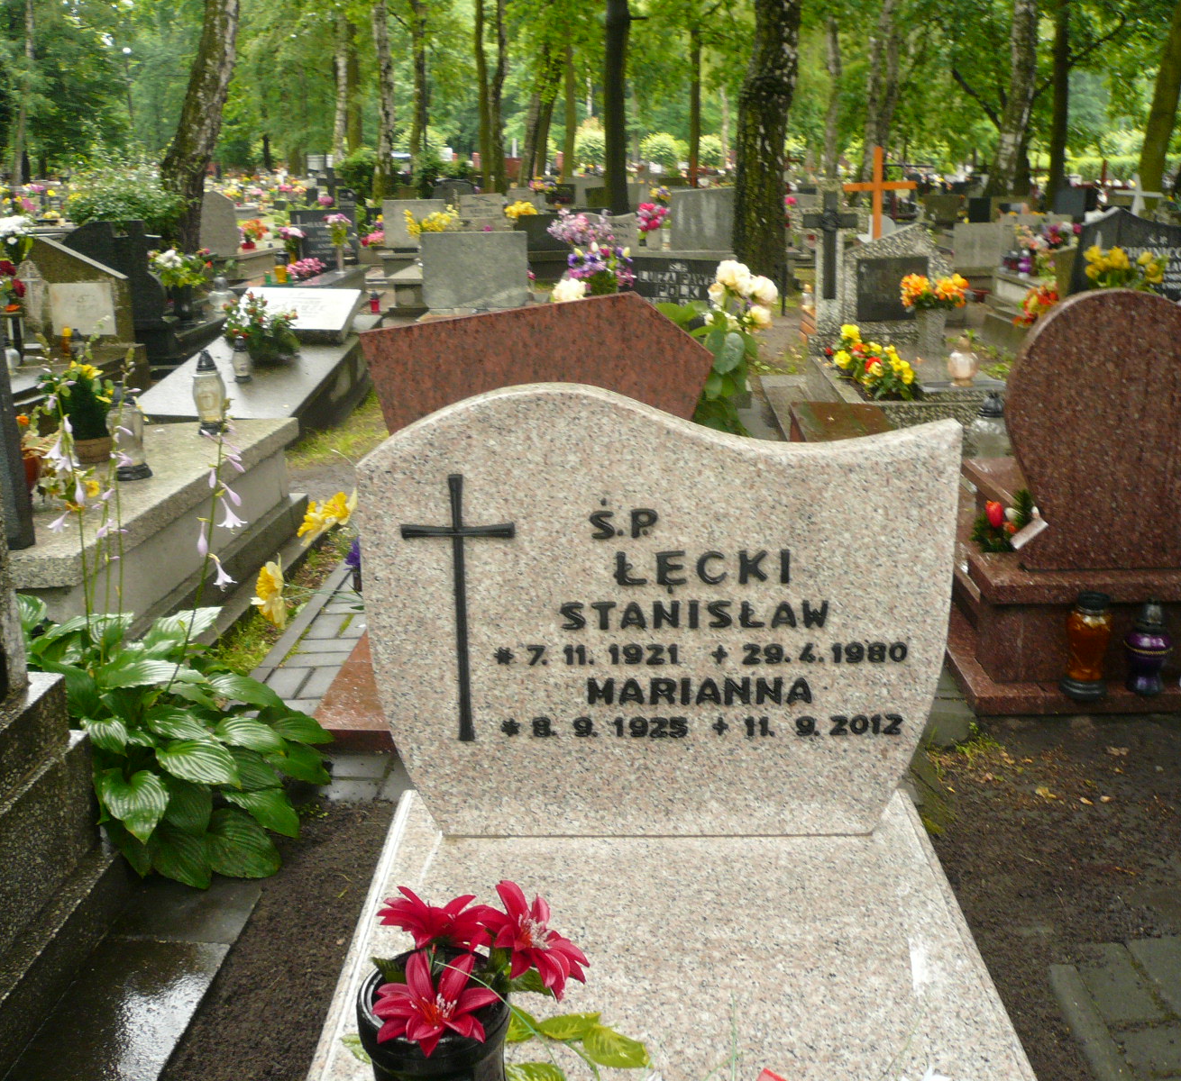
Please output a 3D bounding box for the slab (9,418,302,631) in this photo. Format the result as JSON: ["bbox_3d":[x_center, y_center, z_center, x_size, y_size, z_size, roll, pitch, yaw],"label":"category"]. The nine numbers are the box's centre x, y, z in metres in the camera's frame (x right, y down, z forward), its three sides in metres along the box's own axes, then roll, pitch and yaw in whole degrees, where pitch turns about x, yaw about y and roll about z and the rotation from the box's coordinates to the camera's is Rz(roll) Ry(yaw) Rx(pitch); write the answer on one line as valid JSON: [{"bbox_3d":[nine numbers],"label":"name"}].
[{"bbox_3d":[-1.681,-0.042,3.736,1.000,0.385,1.560,1,19,6],"label":"slab"}]

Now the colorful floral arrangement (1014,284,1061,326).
[{"bbox_3d":[2.770,-1.447,7.225,0.300,0.304,0.250,0,18,2],"label":"colorful floral arrangement"}]

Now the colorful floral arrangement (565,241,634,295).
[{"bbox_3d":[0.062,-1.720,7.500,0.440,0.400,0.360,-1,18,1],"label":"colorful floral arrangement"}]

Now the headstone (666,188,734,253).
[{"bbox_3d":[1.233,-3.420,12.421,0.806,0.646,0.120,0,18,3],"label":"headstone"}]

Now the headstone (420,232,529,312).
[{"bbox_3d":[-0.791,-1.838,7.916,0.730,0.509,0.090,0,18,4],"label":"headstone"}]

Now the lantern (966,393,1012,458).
[{"bbox_3d":[1.307,-0.382,3.789,0.145,0.206,0.145,0,18,2],"label":"lantern"}]

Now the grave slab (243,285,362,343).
[{"bbox_3d":[-1.760,-1.333,6.925,0.710,0.070,0.505,1,38,5],"label":"grave slab"}]

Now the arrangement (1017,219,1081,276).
[{"bbox_3d":[3.926,-2.497,10.000,0.530,0.460,0.420,-1,18,1],"label":"arrangement"}]

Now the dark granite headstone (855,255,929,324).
[{"bbox_3d":[1.677,-1.395,6.473,0.396,0.349,0.050,-1,18,0],"label":"dark granite headstone"}]

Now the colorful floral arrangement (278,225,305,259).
[{"bbox_3d":[-3.231,-3.207,12.600,0.290,0.370,0.280,-1,18,1],"label":"colorful floral arrangement"}]

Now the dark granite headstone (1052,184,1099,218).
[{"bbox_3d":[7.484,-5.189,18.000,0.720,0.600,0.130,-1,18,1],"label":"dark granite headstone"}]

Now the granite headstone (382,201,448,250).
[{"bbox_3d":[-1.808,-3.260,12.039,0.671,0.486,0.120,0,18,4],"label":"granite headstone"}]

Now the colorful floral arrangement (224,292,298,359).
[{"bbox_3d":[-1.978,-1.281,7.000,0.430,0.350,0.380,-1,18,1],"label":"colorful floral arrangement"}]

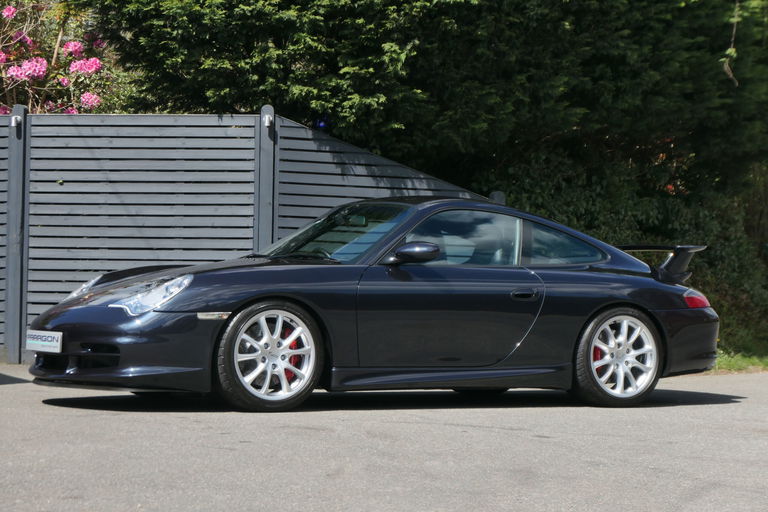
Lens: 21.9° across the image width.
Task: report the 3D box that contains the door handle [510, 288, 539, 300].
[{"bbox_3d":[0.819,0.224,11.669,0.200,0.060,0.040,2,-1,-30],"label":"door handle"}]

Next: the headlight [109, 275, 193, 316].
[{"bbox_3d":[-1.232,0.214,10.704,0.420,0.235,0.330,2,-1,-30],"label":"headlight"}]

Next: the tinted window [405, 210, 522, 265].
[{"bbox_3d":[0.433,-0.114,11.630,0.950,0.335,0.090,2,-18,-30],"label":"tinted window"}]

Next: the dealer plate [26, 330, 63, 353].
[{"bbox_3d":[-1.892,0.475,11.056,0.020,0.112,0.520,2,-1,-30],"label":"dealer plate"}]

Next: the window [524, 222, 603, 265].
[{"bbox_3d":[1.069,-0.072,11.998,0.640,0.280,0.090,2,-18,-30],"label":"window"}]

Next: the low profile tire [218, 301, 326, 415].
[{"bbox_3d":[-0.650,0.541,10.938,0.640,0.635,0.240,2,-1,-30],"label":"low profile tire"}]

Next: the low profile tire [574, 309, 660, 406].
[{"bbox_3d":[1.382,0.610,12.126,0.635,0.630,0.290,2,-1,-30],"label":"low profile tire"}]

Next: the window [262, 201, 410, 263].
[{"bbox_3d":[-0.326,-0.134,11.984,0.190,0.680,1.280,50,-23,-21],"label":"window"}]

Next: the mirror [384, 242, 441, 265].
[{"bbox_3d":[0.154,-0.019,11.261,0.270,0.120,0.225,2,-1,-30],"label":"mirror"}]

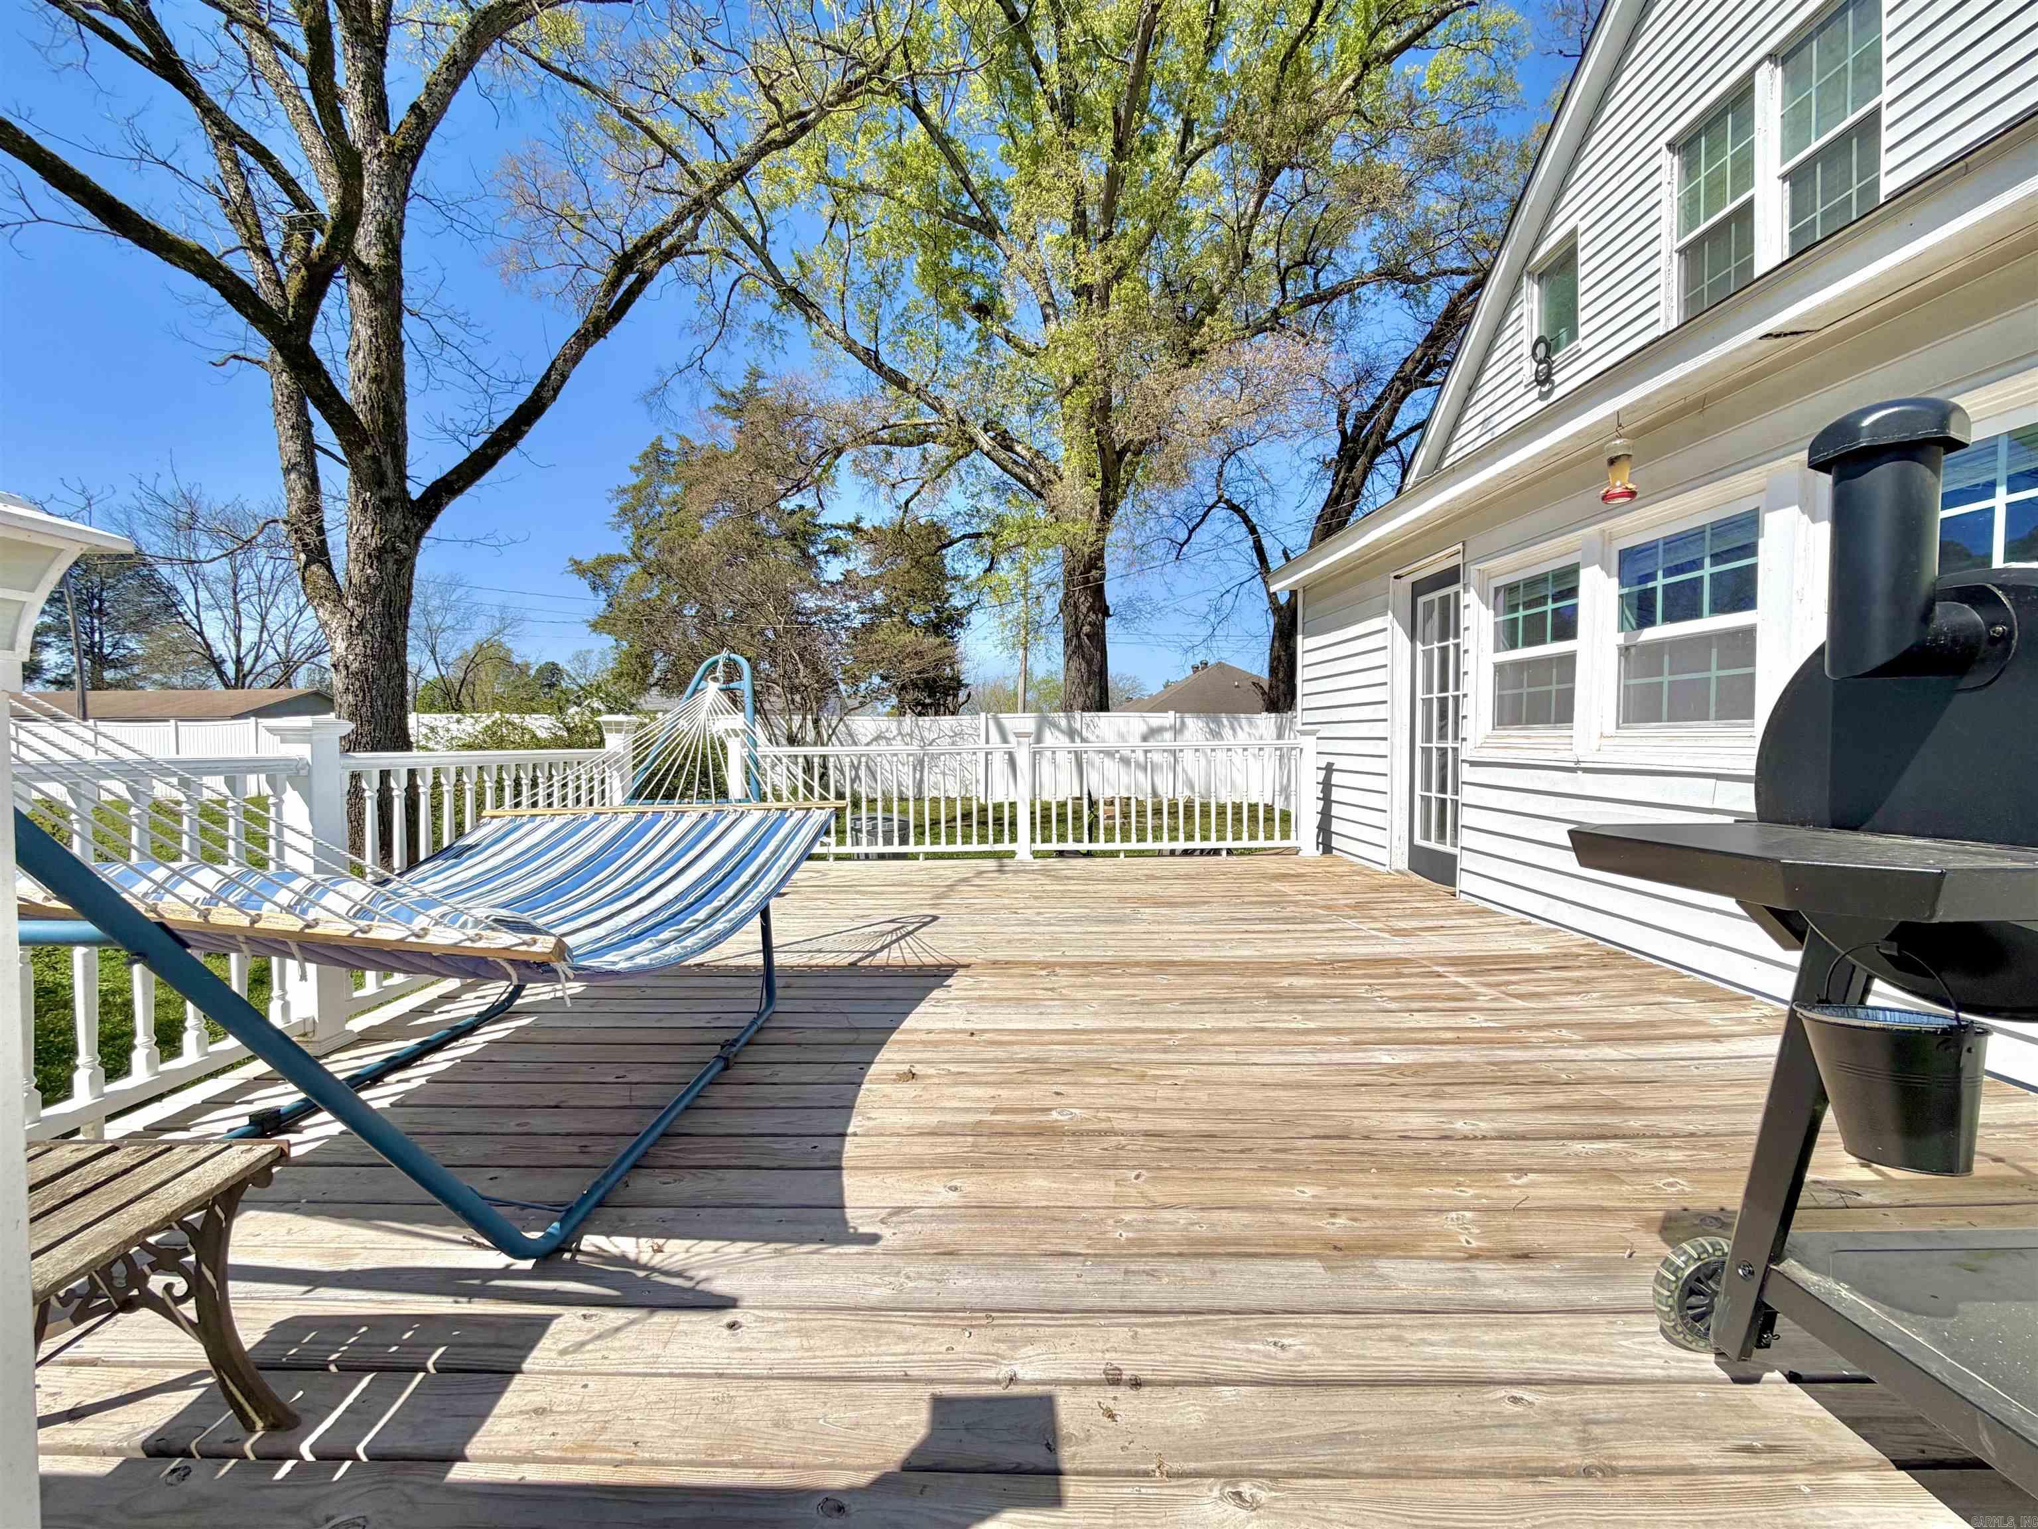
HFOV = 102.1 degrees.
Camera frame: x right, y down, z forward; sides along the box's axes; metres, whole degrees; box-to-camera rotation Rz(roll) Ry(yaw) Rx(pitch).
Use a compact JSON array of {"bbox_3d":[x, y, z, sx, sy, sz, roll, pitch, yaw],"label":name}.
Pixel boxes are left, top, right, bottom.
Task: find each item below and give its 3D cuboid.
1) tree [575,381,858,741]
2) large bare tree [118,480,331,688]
[{"bbox_3d":[-6.845,-3.977,18.700,6.200,9.420,5.400,-1,2,-20],"label":"tree"},{"bbox_3d":[-39.163,-6.971,41.000,8.800,14.010,8.000,-2,3,-43],"label":"large bare tree"}]

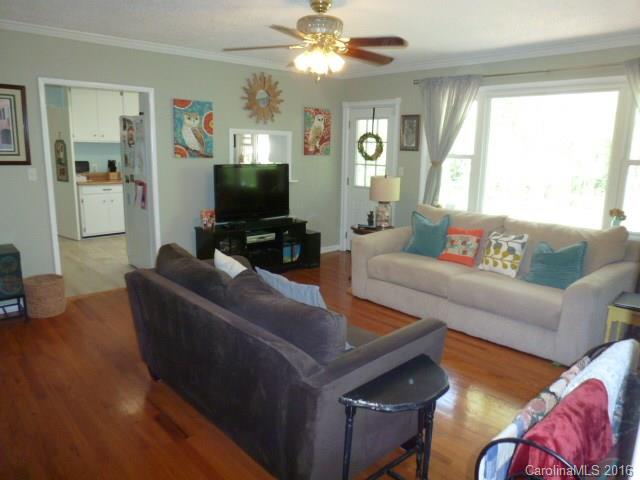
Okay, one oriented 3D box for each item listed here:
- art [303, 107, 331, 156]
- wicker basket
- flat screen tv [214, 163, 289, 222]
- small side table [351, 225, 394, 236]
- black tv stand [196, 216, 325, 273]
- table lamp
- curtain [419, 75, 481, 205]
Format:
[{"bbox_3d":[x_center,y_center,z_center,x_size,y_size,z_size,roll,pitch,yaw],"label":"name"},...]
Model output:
[{"bbox_3d":[-0.014,-1.458,6.009,0.480,0.620,0.040,-9,15,-42],"label":"art"},{"bbox_3d":[-2.425,0.486,3.911,0.360,0.310,0.360,-9,15,-42],"label":"wicker basket"},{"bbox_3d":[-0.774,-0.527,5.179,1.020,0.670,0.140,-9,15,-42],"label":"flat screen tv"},{"bbox_3d":[0.670,0.162,5.175,0.550,0.600,0.500,-9,15,-42],"label":"small side table"},{"bbox_3d":[-0.739,0.111,5.325,1.420,0.585,0.450,-9,15,-42],"label":"black tv stand"},{"bbox_3d":[0.763,-0.433,5.132,0.350,0.600,0.350,1,11,0],"label":"table lamp"},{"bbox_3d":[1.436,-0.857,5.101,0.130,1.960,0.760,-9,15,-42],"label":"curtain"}]

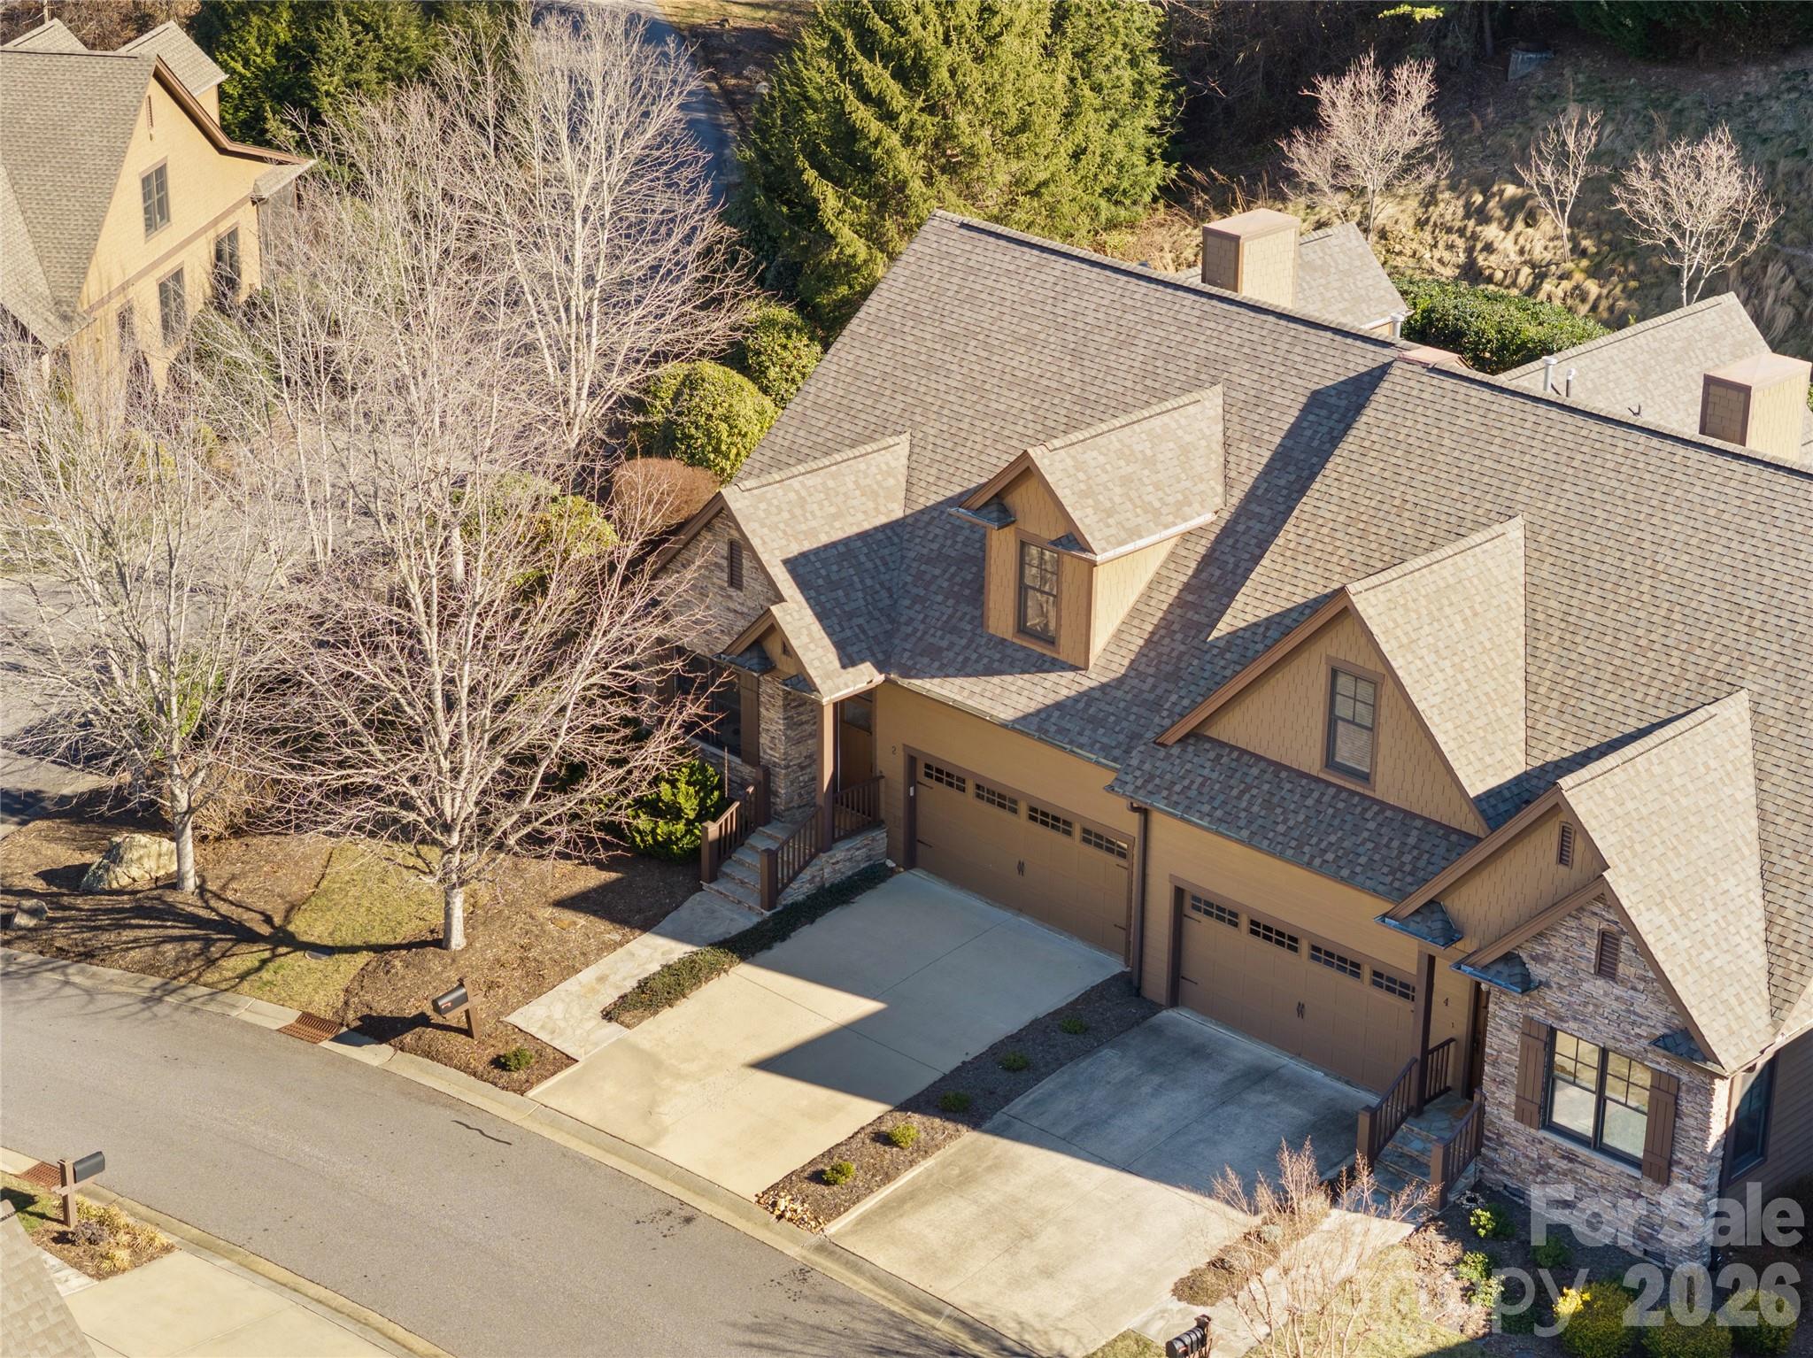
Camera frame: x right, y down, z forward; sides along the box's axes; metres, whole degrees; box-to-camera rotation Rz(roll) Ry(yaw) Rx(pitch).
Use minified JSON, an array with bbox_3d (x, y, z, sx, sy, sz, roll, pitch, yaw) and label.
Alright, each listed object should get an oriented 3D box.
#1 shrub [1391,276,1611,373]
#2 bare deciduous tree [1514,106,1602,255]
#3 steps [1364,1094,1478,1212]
[{"bbox_3d":[13.463,-8.011,83.616,5.600,1.900,2.800,21,30,40],"label":"shrub"},{"bbox_3d":[15.079,-11.445,84.522,2.010,3.690,1.910,1,23,0],"label":"bare deciduous tree"},{"bbox_3d":[7.747,6.958,53.716,1.400,0.880,2.200,21,30,40],"label":"steps"}]

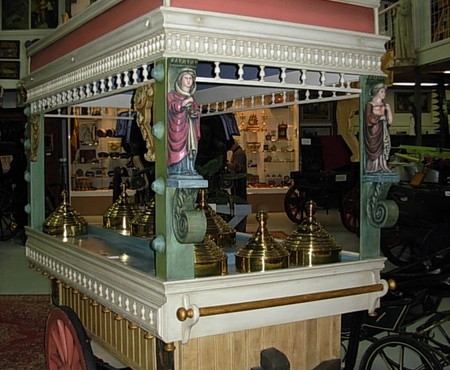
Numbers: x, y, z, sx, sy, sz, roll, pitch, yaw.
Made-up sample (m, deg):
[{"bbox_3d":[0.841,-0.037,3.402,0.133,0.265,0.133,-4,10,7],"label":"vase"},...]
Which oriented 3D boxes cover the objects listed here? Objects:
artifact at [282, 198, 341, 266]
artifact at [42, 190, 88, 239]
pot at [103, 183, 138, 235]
[{"bbox_3d":[0.407,0.223,3.106,0.281,0.299,0.281,0,2,0],"label":"artifact"},{"bbox_3d":[-1.067,0.183,4.397,0.288,0.297,0.288,0,2,0],"label":"artifact"},{"bbox_3d":[-0.638,0.134,4.177,0.263,0.287,0.263,0,2,0],"label":"pot"}]

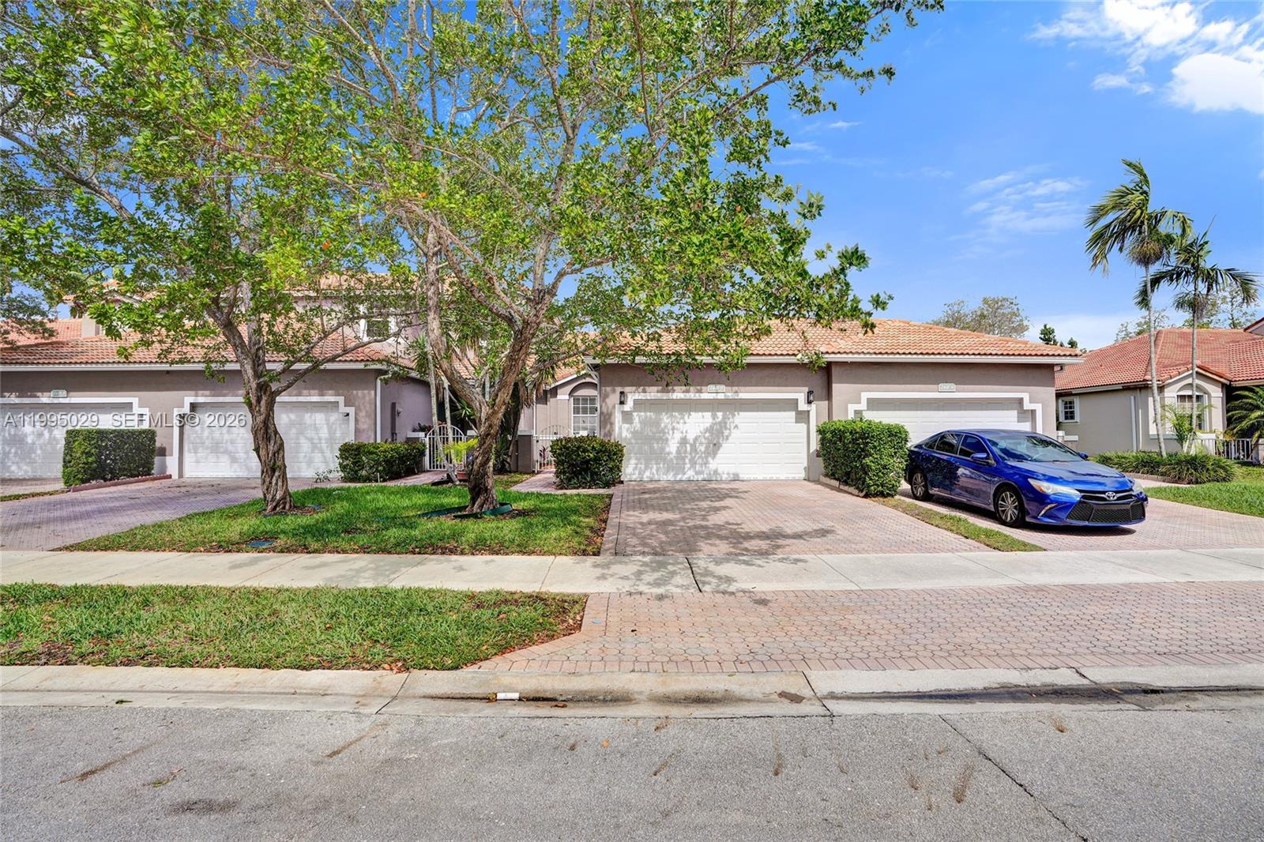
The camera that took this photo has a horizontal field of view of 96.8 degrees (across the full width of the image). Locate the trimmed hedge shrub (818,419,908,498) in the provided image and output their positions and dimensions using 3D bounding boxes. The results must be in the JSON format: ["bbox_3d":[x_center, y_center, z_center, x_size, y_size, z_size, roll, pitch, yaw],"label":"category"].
[{"bbox_3d":[5.400,0.820,13.000,1.250,1.600,2.300,0,0,0],"label":"trimmed hedge shrub"}]

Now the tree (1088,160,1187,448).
[{"bbox_3d":[14.850,-3.100,16.500,3.100,9.200,2.800,0,0,0],"label":"tree"}]

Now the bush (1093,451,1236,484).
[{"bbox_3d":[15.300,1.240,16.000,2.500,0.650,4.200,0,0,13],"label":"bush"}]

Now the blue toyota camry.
[{"bbox_3d":[6.980,0.950,10.500,1.830,1.470,4.850,0,1,0],"label":"blue toyota camry"}]

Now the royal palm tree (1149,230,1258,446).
[{"bbox_3d":[16.750,-2.150,16.600,3.500,7.400,3.200,0,0,0],"label":"royal palm tree"}]

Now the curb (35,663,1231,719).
[{"bbox_3d":[0.000,1.920,4.080,9.300,0.150,0.650,0,0,0],"label":"curb"}]

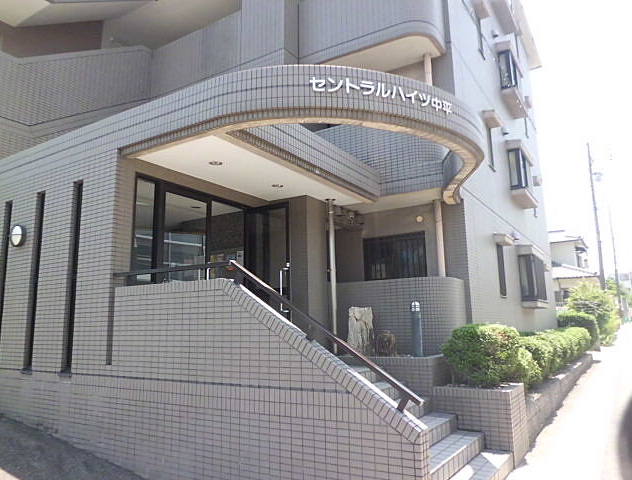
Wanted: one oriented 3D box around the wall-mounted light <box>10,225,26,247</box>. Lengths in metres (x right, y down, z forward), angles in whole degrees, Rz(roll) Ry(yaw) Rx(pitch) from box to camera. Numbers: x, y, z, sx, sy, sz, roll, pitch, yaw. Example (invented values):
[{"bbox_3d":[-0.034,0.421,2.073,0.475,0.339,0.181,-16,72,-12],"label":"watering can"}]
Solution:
[{"bbox_3d":[-3.845,-0.051,6.184,0.285,0.285,0.090,-7,-12,32],"label":"wall-mounted light"}]

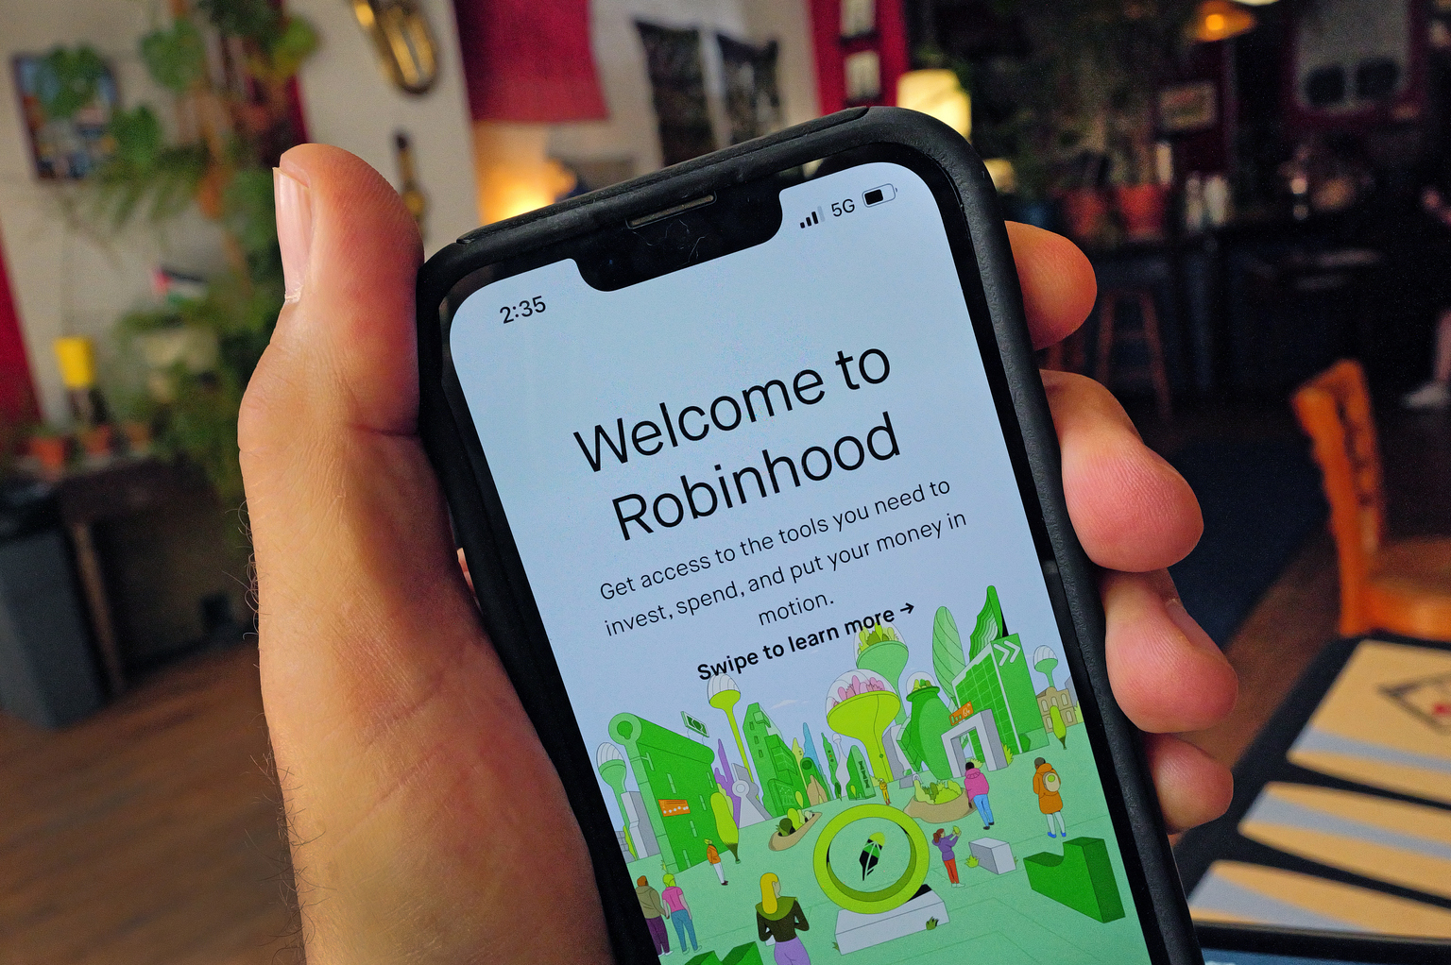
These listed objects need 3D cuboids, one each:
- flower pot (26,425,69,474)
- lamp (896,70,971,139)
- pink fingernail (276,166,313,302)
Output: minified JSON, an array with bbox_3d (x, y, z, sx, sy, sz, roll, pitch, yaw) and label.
[{"bbox_3d":[-2.400,-0.113,4.000,0.130,0.140,0.130,-5,12,0],"label":"flower pot"},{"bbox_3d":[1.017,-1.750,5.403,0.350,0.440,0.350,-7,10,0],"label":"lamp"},{"bbox_3d":[-0.055,-0.031,0.142,0.004,0.017,0.013,-4,8,-32],"label":"pink fingernail"}]

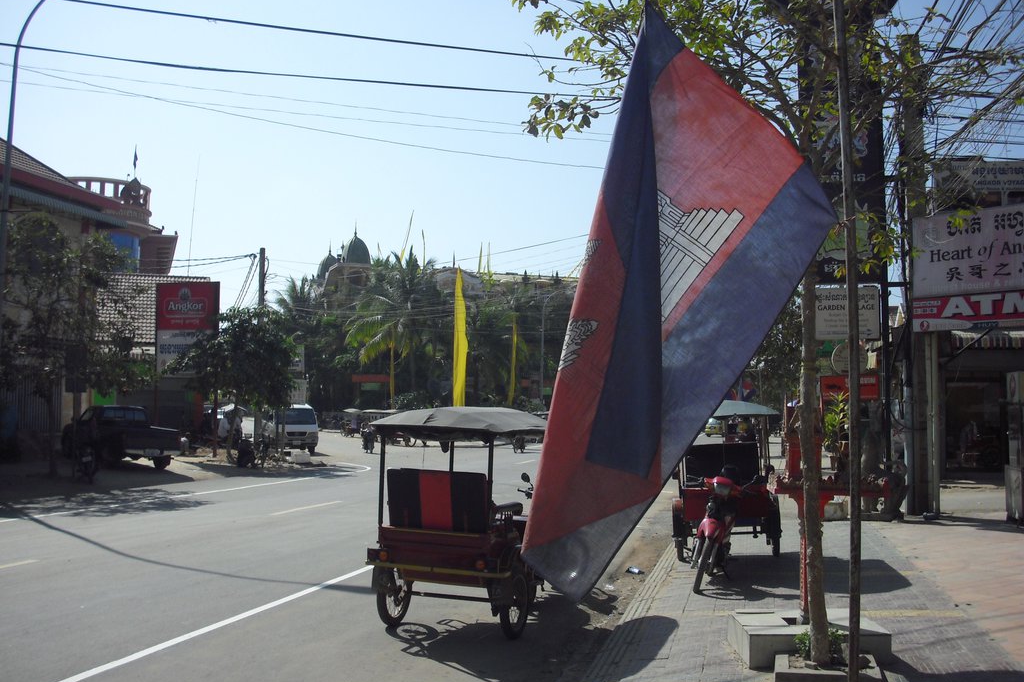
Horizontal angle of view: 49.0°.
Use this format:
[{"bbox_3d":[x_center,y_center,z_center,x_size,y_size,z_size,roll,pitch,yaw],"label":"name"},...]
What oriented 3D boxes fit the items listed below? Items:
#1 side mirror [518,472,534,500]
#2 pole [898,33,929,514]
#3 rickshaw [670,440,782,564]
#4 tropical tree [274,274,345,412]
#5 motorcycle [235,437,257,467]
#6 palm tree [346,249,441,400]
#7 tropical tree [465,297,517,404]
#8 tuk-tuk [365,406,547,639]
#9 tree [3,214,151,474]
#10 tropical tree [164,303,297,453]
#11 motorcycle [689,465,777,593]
[{"bbox_3d":[0.142,1.414,11.000,0.150,0.230,0.100,-1,-4,15],"label":"side mirror"},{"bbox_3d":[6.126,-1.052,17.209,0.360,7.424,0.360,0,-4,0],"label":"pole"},{"bbox_3d":[2.345,1.600,12.522,1.200,1.680,1.800,0,-4,6],"label":"rickshaw"},{"bbox_3d":[-15.134,0.565,84.145,5.231,11.397,5.231,0,-4,0],"label":"tropical tree"},{"bbox_3d":[-8.230,3.379,34.651,0.700,1.020,1.800,1,-4,-10],"label":"motorcycle"},{"bbox_3d":[-9.276,-0.338,88.215,7.359,13.845,7.359,0,-4,0],"label":"palm tree"},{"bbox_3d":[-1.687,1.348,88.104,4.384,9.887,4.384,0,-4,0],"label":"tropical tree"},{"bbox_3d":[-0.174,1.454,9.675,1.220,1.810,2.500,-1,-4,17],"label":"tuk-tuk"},{"bbox_3d":[-11.676,0.018,30.063,4.377,6.994,4.158,0,-4,0],"label":"tree"},{"bbox_3d":[-9.303,1.342,36.991,4.279,5.099,4.065,0,-4,0],"label":"tropical tree"},{"bbox_3d":[2.065,1.806,10.804,0.740,1.070,1.870,-1,-4,15],"label":"motorcycle"}]

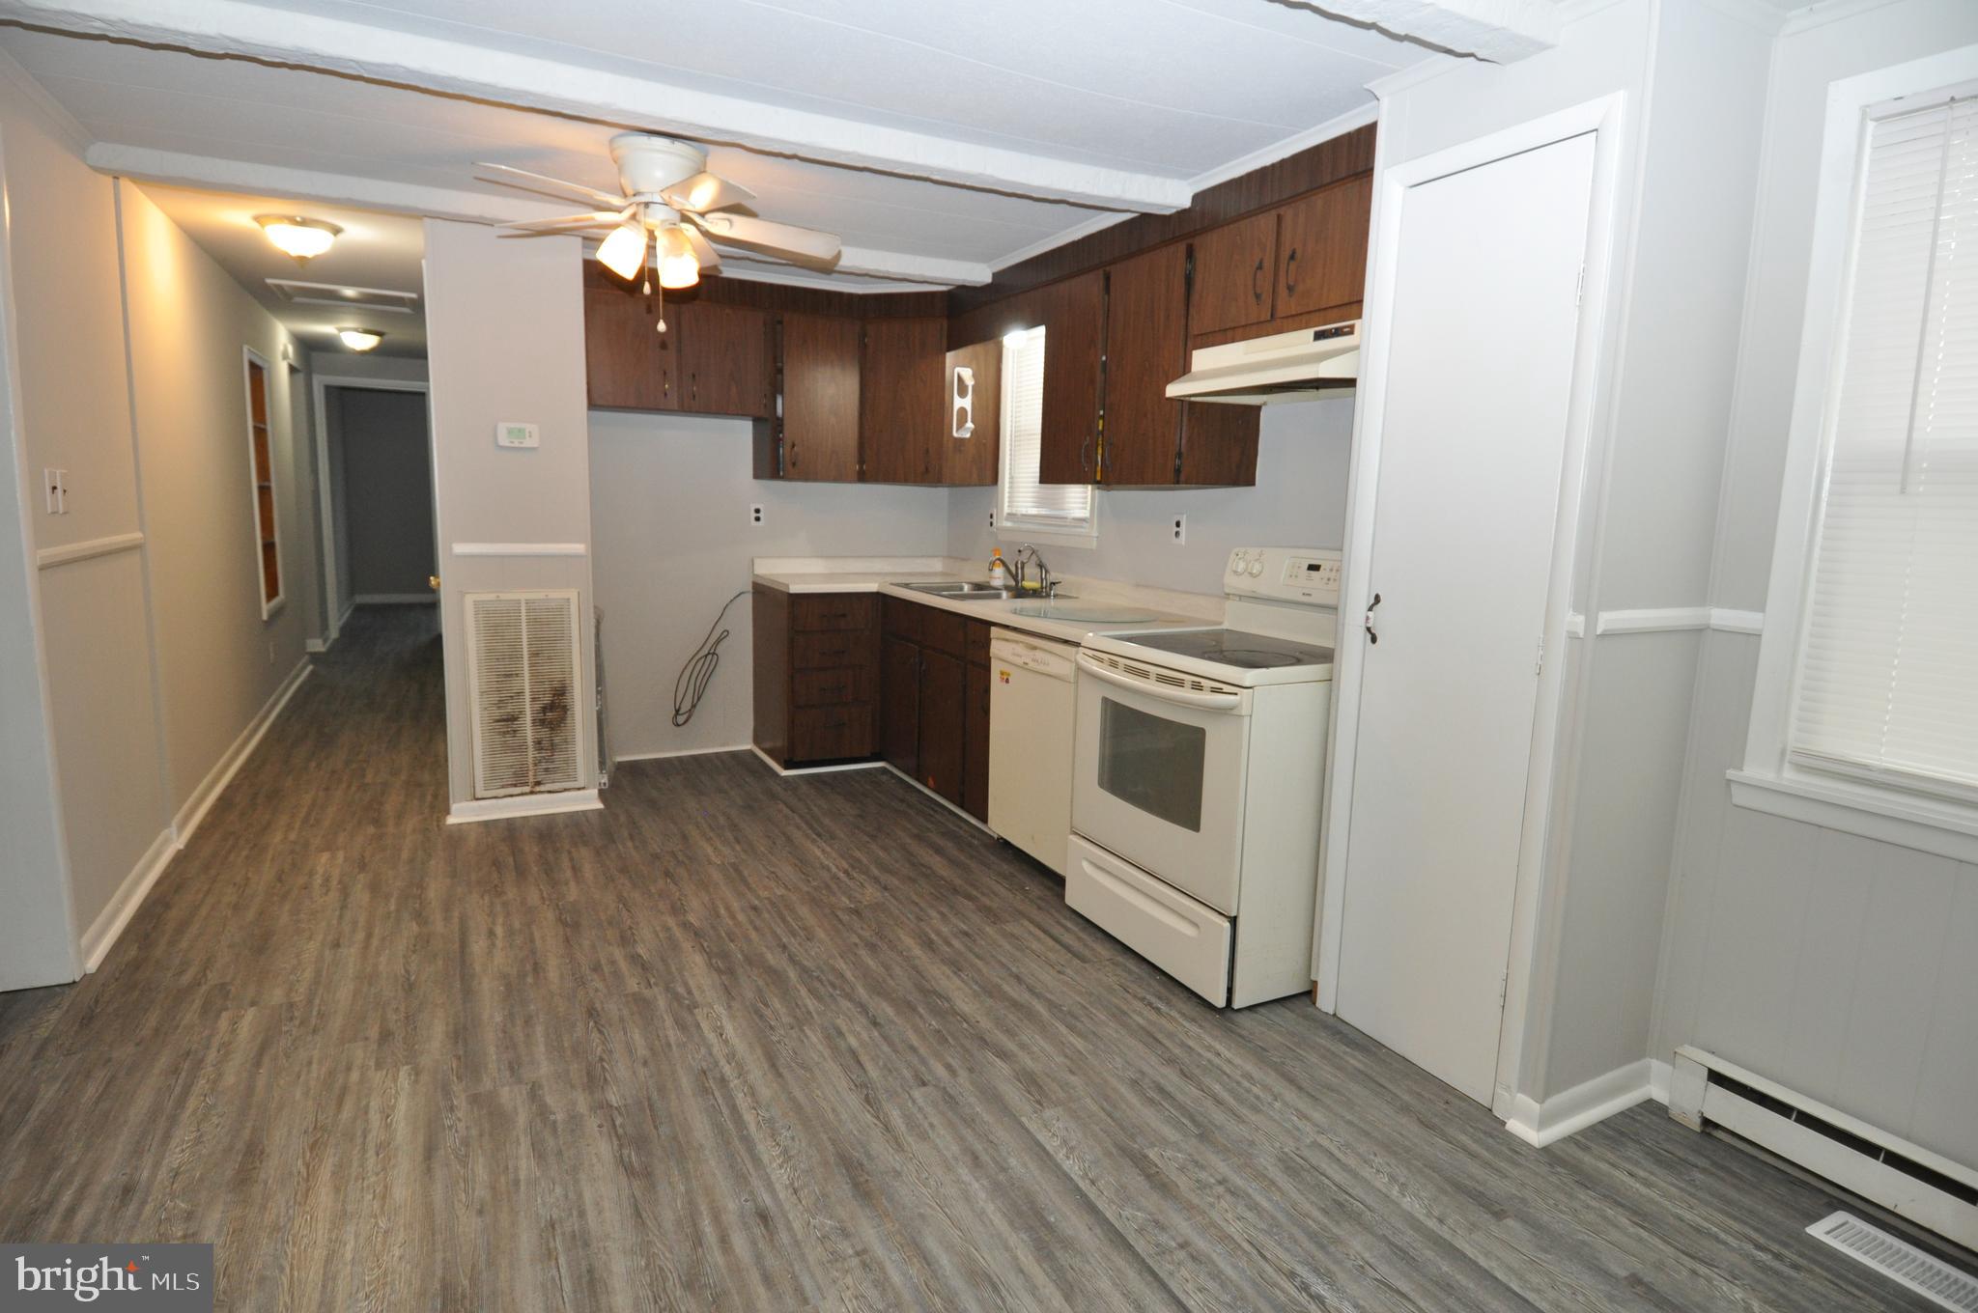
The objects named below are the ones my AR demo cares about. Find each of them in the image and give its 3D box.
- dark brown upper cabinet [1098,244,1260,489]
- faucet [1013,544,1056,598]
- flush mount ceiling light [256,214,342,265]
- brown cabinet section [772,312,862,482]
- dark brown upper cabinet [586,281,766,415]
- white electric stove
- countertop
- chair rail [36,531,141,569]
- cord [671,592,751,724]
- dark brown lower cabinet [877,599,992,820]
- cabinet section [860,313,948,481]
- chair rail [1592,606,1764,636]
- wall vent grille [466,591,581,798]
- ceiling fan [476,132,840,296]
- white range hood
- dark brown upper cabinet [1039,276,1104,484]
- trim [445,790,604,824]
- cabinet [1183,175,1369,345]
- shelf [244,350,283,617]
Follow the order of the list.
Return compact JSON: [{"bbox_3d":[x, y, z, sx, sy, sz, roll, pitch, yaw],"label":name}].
[{"bbox_3d":[0.675,-0.998,3.482,0.318,0.790,0.470,-4,10,-28],"label":"dark brown upper cabinet"},{"bbox_3d":[0.195,-0.384,4.510,0.150,0.225,0.130,-3,10,-29],"label":"faucet"},{"bbox_3d":[-2.939,-1.756,4.225,0.320,0.175,0.320,-4,10,-28],"label":"flush mount ceiling light"},{"bbox_3d":[-0.912,-1.277,4.930,0.445,0.790,0.330,-3,9,-28],"label":"brown cabinet section"},{"bbox_3d":[-1.508,-1.417,4.688,0.880,0.515,0.330,-3,10,-29],"label":"dark brown upper cabinet"},{"bbox_3d":[0.747,0.285,3.000,0.730,1.170,0.765,-4,10,-28],"label":"white electric stove"},{"bbox_3d":[-0.166,-0.293,4.371,1.115,0.145,2.490,-3,10,-29],"label":"countertop"},{"bbox_3d":[-2.712,-0.331,3.011,0.023,0.046,1.050,-3,10,-29],"label":"chair rail"},{"bbox_3d":[-1.403,0.013,5.019,0.411,0.689,0.040,-4,10,-28],"label":"cord"},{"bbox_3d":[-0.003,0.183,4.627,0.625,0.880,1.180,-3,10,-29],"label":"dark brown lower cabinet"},{"bbox_3d":[-0.387,-1.277,5.005,0.440,0.800,0.320,4,8,16],"label":"cabinet section"},{"bbox_3d":[1.402,-0.068,1.999,0.445,0.046,0.115,-3,10,-29],"label":"chair rail"},{"bbox_3d":[-1.863,0.159,3.996,0.411,0.828,0.020,-4,10,-28],"label":"wall vent grille"},{"bbox_3d":[-1.015,-1.333,3.006,1.100,0.420,1.100,-3,10,-29],"label":"ceiling fan"},{"bbox_3d":[0.927,-0.870,2.961,0.485,0.163,0.785,-3,10,-29],"label":"white range hood"},{"bbox_3d":[0.460,-1.066,3.875,0.318,0.788,0.435,-4,10,-28],"label":"dark brown upper cabinet"},{"bbox_3d":[-1.890,0.617,4.054,0.582,0.075,0.032,-4,10,-28],"label":"trim"},{"bbox_3d":[0.991,-1.141,2.960,0.345,0.375,0.780,-3,10,-29],"label":"cabinet"},{"bbox_3d":[-4.401,-1.041,5.921,0.130,1.530,0.720,-4,10,-28],"label":"shelf"}]

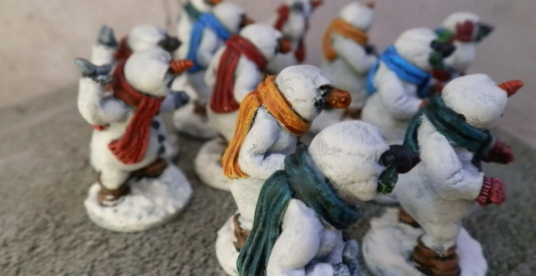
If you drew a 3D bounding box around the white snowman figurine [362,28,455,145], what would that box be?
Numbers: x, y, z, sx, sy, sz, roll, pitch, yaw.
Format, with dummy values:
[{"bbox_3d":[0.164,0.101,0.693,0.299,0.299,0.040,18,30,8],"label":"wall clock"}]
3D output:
[{"bbox_3d":[0.034,-0.008,0.122,0.030,0.045,0.028,2,25,2],"label":"white snowman figurine"}]

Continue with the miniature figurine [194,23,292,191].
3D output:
[{"bbox_3d":[-0.007,-0.011,0.127,0.031,0.044,0.028,5,26,9],"label":"miniature figurine"}]

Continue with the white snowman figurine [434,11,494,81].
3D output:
[{"bbox_3d":[0.061,-0.023,0.156,0.030,0.044,0.028,3,25,4],"label":"white snowman figurine"}]

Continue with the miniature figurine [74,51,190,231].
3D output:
[{"bbox_3d":[-0.034,-0.002,0.110,0.032,0.043,0.029,6,26,11],"label":"miniature figurine"}]

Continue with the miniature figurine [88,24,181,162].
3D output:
[{"bbox_3d":[-0.040,-0.012,0.130,0.032,0.043,0.029,3,25,5],"label":"miniature figurine"}]

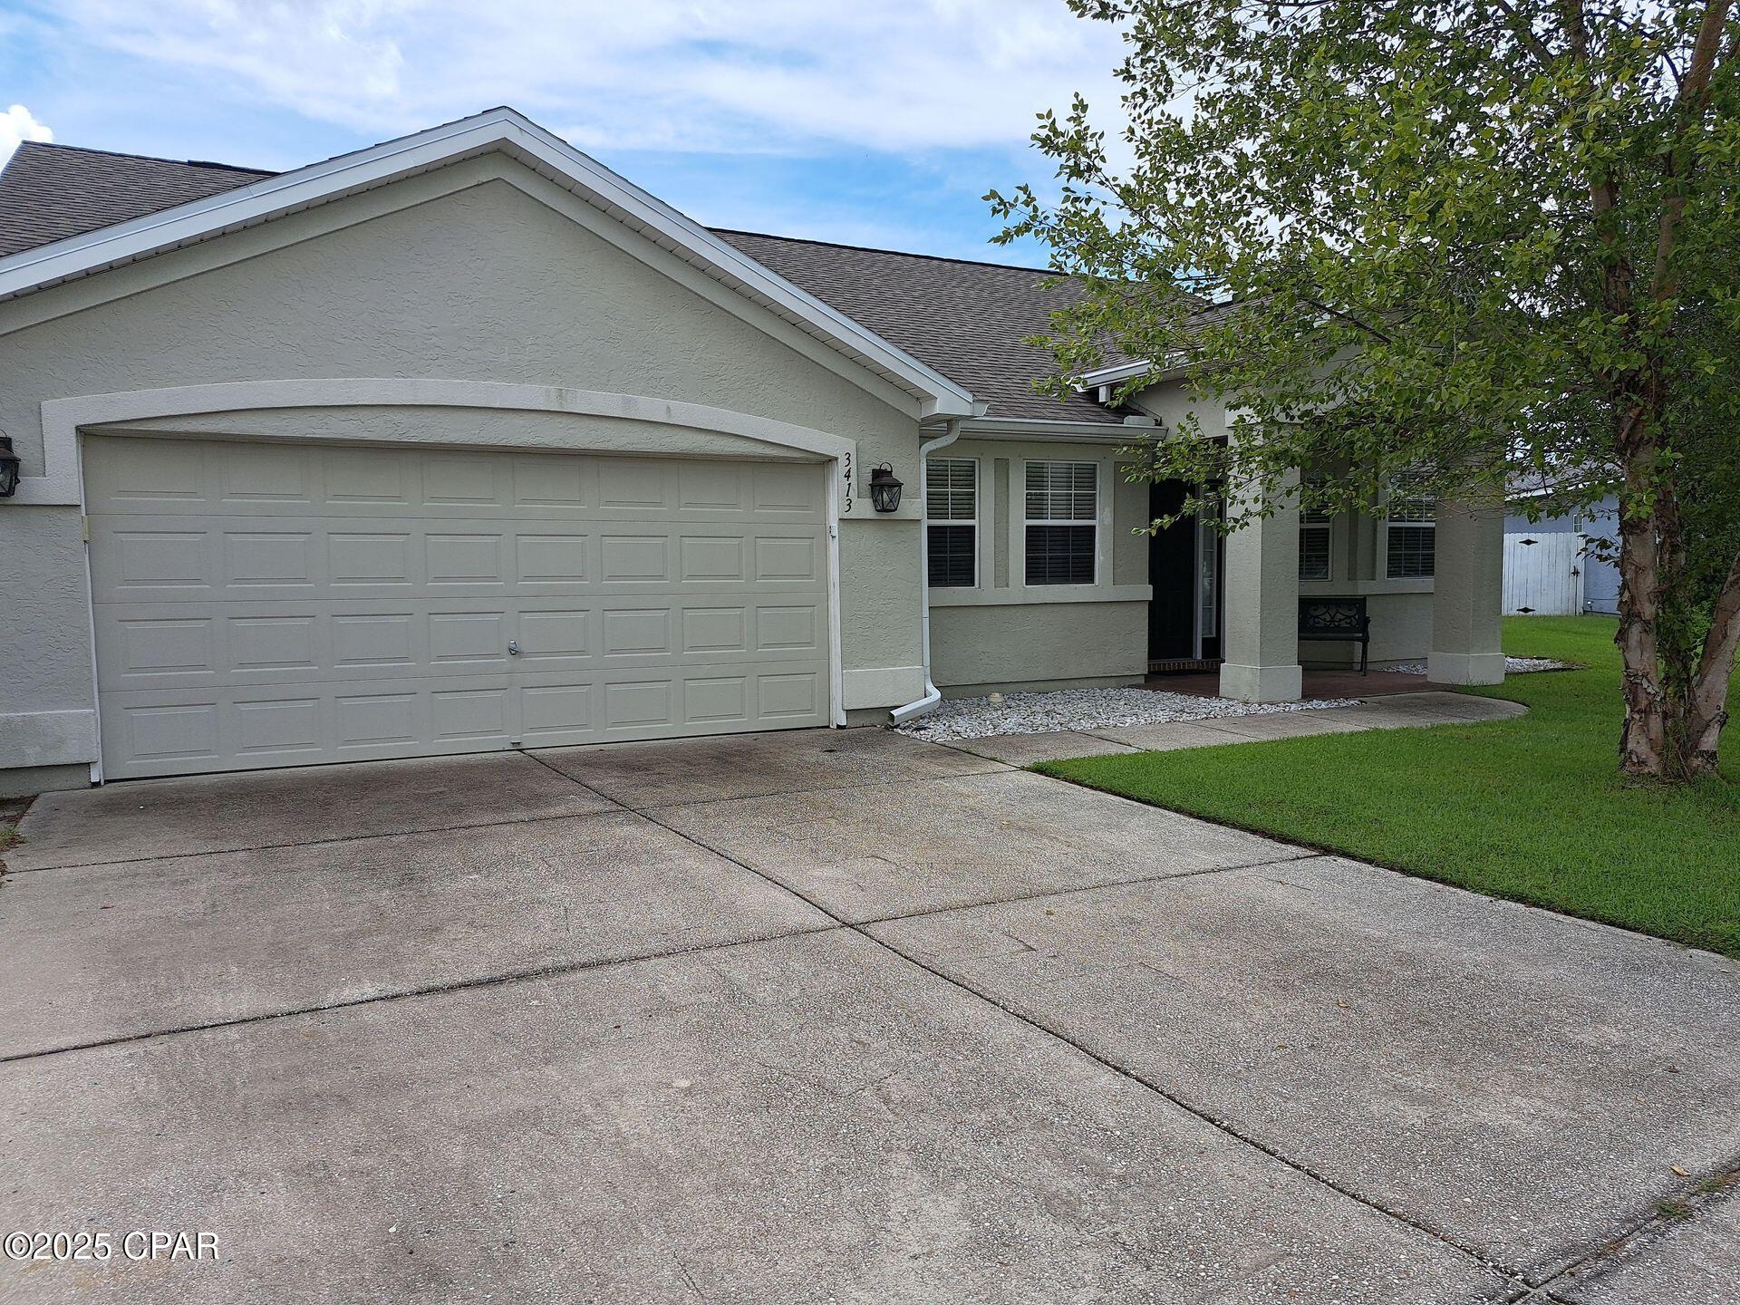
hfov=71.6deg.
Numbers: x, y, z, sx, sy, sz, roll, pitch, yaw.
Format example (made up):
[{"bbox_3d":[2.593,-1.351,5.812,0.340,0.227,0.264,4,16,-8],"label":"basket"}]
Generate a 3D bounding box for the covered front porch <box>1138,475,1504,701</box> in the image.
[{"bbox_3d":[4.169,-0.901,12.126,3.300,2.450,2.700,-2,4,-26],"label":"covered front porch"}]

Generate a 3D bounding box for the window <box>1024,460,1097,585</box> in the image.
[{"bbox_3d":[1.868,-1.238,11.720,0.865,1.197,0.100,-2,4,-26],"label":"window"}]

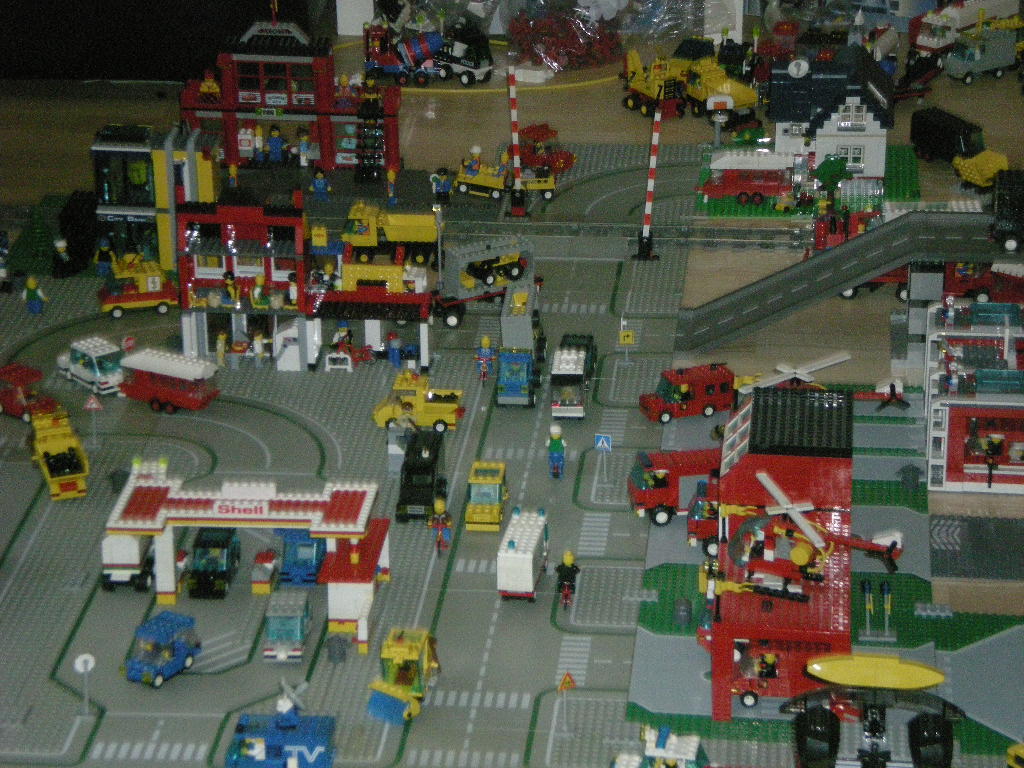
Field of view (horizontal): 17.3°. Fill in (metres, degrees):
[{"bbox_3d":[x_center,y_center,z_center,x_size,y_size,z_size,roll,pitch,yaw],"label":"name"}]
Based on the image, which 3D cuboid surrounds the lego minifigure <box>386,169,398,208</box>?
[{"bbox_3d":[-0.142,-0.233,4.004,0.014,0.041,0.025,-3,22,-6],"label":"lego minifigure"}]

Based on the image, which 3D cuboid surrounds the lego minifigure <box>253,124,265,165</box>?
[{"bbox_3d":[-0.312,-0.296,4.163,0.014,0.042,0.025,1,22,5],"label":"lego minifigure"}]

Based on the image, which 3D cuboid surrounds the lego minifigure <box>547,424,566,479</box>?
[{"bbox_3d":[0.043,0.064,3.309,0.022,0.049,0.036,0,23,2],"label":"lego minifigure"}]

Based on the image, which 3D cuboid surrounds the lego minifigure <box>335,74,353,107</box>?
[{"bbox_3d":[-0.205,-0.359,4.128,0.025,0.041,0.014,0,22,1],"label":"lego minifigure"}]

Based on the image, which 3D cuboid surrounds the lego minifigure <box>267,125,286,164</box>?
[{"bbox_3d":[-0.288,-0.291,4.125,0.026,0.042,0.016,2,22,5],"label":"lego minifigure"}]

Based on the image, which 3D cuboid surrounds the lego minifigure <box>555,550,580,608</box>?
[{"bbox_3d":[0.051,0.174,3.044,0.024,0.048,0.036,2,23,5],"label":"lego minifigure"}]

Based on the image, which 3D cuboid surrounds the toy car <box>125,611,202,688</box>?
[{"bbox_3d":[-0.301,0.227,2.878,0.039,0.042,0.067,12,25,28],"label":"toy car"}]

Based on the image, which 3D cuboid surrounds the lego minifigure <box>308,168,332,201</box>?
[{"bbox_3d":[-0.231,-0.240,4.060,0.025,0.041,0.014,-3,23,-7],"label":"lego minifigure"}]

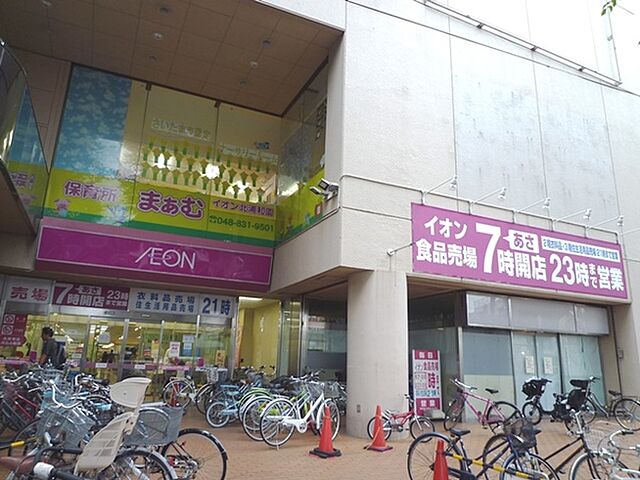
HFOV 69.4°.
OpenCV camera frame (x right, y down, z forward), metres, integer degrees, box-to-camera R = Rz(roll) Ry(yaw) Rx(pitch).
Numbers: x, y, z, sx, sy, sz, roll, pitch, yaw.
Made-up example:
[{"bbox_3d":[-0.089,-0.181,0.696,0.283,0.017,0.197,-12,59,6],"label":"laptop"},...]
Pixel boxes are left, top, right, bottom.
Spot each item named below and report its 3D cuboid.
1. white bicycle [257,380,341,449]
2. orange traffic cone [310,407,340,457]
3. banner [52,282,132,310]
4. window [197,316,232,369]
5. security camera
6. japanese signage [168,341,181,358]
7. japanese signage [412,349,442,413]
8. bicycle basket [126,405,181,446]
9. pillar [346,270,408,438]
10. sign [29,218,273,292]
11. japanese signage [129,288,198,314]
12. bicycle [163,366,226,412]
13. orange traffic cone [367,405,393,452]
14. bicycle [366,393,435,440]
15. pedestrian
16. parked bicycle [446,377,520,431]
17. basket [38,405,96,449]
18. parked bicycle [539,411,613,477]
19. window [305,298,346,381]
[{"bbox_3d":[-0.238,2.922,7.884,1.750,1.020,0.570,15,-20,-39],"label":"white bicycle"},{"bbox_3d":[0.103,2.903,7.095,0.400,0.690,0.400,9,-17,-25],"label":"orange traffic cone"},{"bbox_3d":[-5.826,1.455,11.840,1.770,0.560,0.060,8,-16,-24],"label":"banner"},{"bbox_3d":[-2.946,3.329,12.764,1.000,2.250,0.060,8,-16,-24],"label":"window"},{"bbox_3d":[0.168,-1.075,9.114,0.300,0.200,0.200,15,-19,-41],"label":"security camera"},{"bbox_3d":[-3.899,2.943,12.401,0.320,0.440,0.020,8,-16,-24],"label":"japanese signage"},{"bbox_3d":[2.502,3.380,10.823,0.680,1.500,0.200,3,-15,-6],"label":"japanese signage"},{"bbox_3d":[-1.367,1.505,3.750,0.380,0.290,0.380,0,-15,6],"label":"bicycle basket"},{"bbox_3d":[1.154,2.232,9.173,1.150,3.030,1.150,2,-14,0],"label":"pillar"},{"bbox_3d":[-3.722,0.440,11.165,5.300,1.170,0.200,8,-16,-24],"label":"sign"},{"bbox_3d":[-4.279,1.718,12.820,1.865,0.623,0.080,9,-16,-23],"label":"japanese signage"},{"bbox_3d":[-3.222,3.969,12.209,1.720,1.050,0.570,1,-15,5],"label":"bicycle"},{"bbox_3d":[0.987,3.089,7.665,0.360,0.690,0.360,9,-17,-25],"label":"orange traffic cone"},{"bbox_3d":[1.488,3.235,8.424,1.220,0.820,0.470,4,-15,-9],"label":"bicycle"},{"bbox_3d":[-4.705,2.384,7.837,0.400,1.740,0.500,4,-15,-9],"label":"pedestrian"},{"bbox_3d":[3.431,3.590,9.915,1.680,1.050,0.580,-5,-17,25],"label":"parked bicycle"},{"bbox_3d":[-1.872,1.379,3.400,0.360,0.260,0.290,-11,-20,40],"label":"basket"},{"bbox_3d":[2.018,1.958,4.035,0.570,1.030,1.750,8,-16,-22],"label":"parked bicycle"},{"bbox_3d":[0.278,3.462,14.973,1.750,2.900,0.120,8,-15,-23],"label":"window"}]

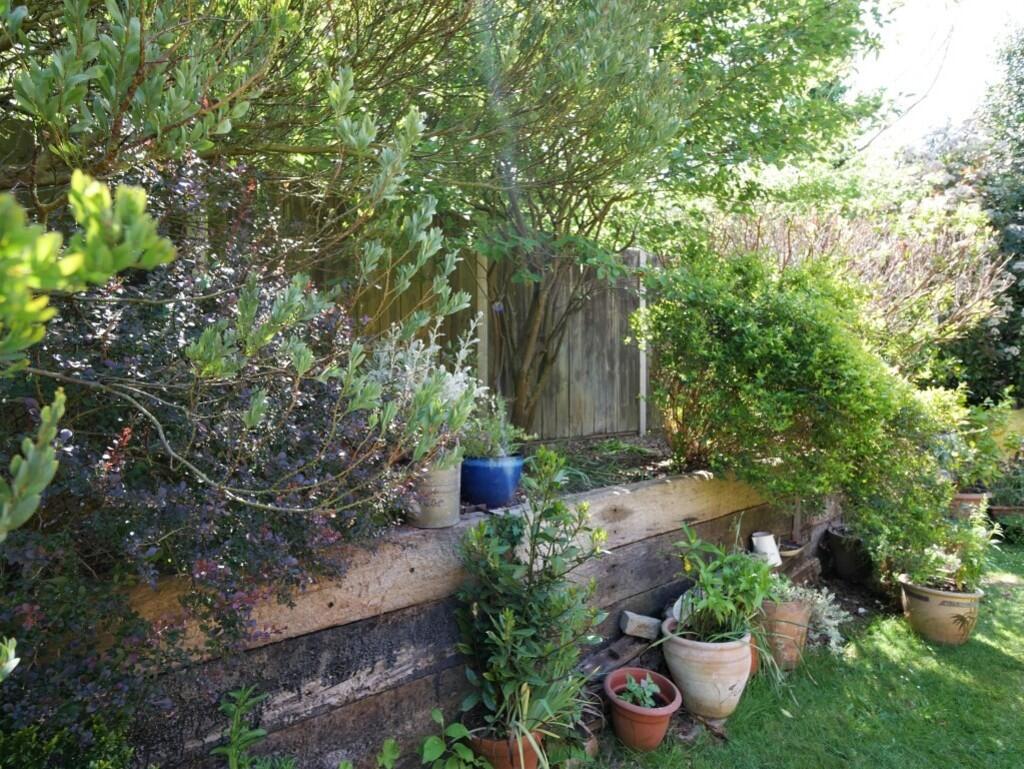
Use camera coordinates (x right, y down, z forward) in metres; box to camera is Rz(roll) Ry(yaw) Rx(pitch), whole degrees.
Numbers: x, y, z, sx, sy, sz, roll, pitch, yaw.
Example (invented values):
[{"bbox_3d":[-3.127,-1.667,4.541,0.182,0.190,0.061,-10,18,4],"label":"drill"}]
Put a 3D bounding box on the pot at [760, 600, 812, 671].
[{"bbox_3d":[1.430,1.290,2.780,0.245,0.350,0.245,0,0,27],"label":"pot"}]

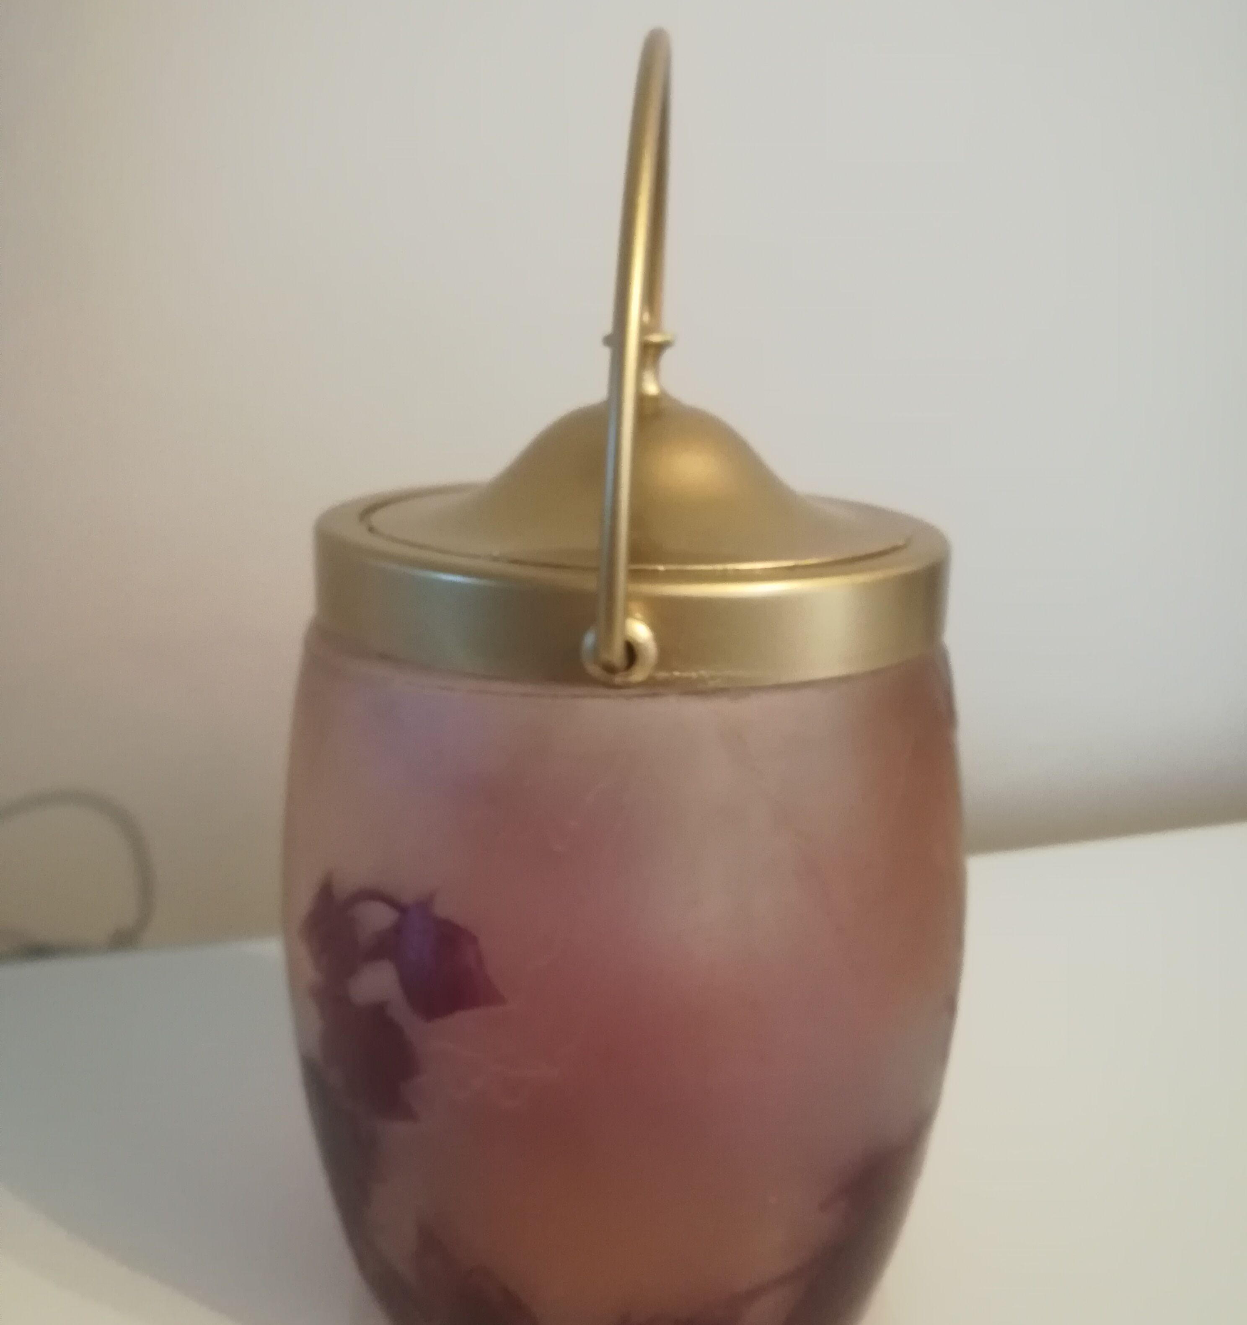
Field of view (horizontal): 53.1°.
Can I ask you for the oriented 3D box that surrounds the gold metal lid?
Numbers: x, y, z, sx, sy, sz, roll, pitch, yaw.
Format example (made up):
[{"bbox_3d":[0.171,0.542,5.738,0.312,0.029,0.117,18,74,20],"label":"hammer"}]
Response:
[{"bbox_3d":[0.003,-0.057,0.217,0.112,0.096,0.120,2,15,2],"label":"gold metal lid"}]

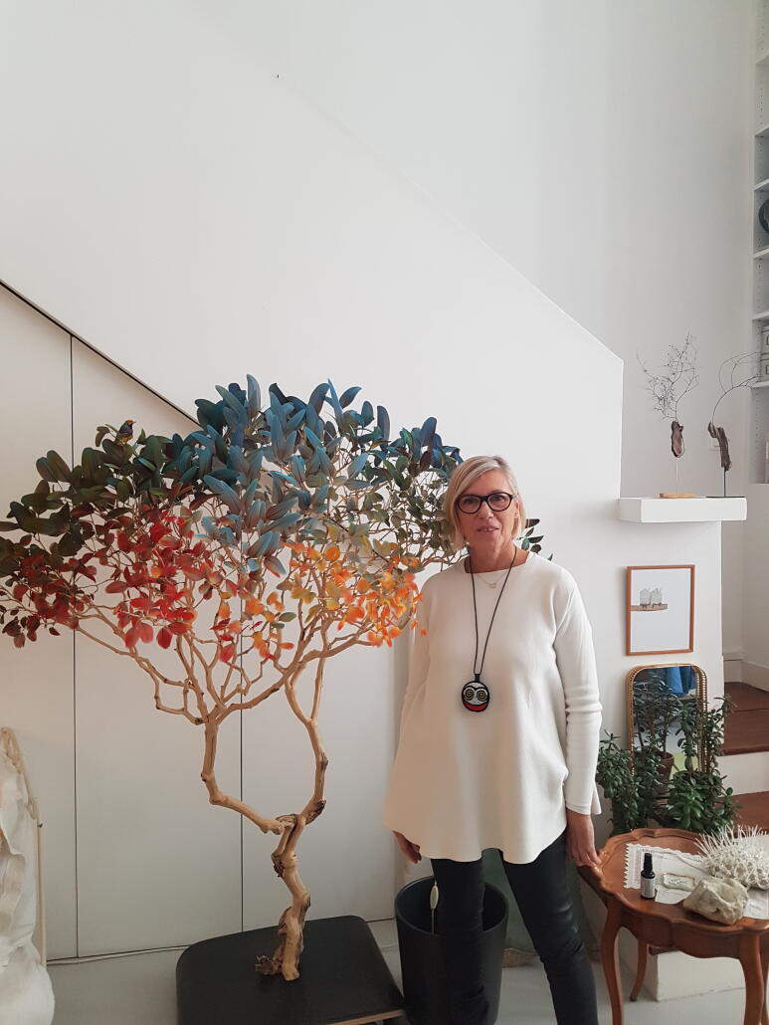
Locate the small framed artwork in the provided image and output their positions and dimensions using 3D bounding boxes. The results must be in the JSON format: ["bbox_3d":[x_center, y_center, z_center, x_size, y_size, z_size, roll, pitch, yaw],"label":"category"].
[{"bbox_3d":[1.053,0.373,2.946,0.284,0.336,0.020,0,1,-13],"label":"small framed artwork"}]

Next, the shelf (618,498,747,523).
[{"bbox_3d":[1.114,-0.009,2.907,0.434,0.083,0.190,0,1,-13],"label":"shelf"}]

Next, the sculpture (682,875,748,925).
[{"bbox_3d":[0.815,0.939,1.904,0.155,0.070,0.130,0,1,22],"label":"sculpture"}]

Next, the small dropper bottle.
[{"bbox_3d":[0.670,0.922,1.955,0.035,0.106,0.035,0,1,18],"label":"small dropper bottle"}]

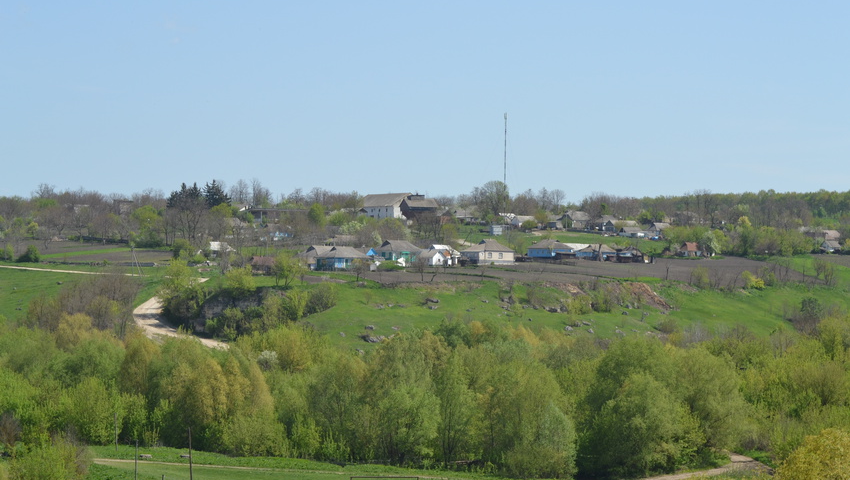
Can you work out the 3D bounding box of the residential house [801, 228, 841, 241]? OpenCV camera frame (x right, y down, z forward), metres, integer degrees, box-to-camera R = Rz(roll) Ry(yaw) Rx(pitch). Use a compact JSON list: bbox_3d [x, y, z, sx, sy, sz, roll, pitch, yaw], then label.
[{"bbox_3d":[120.801,-1.371,755.000,9.000,4.800,8.500,0,0,-30],"label":"residential house"}]

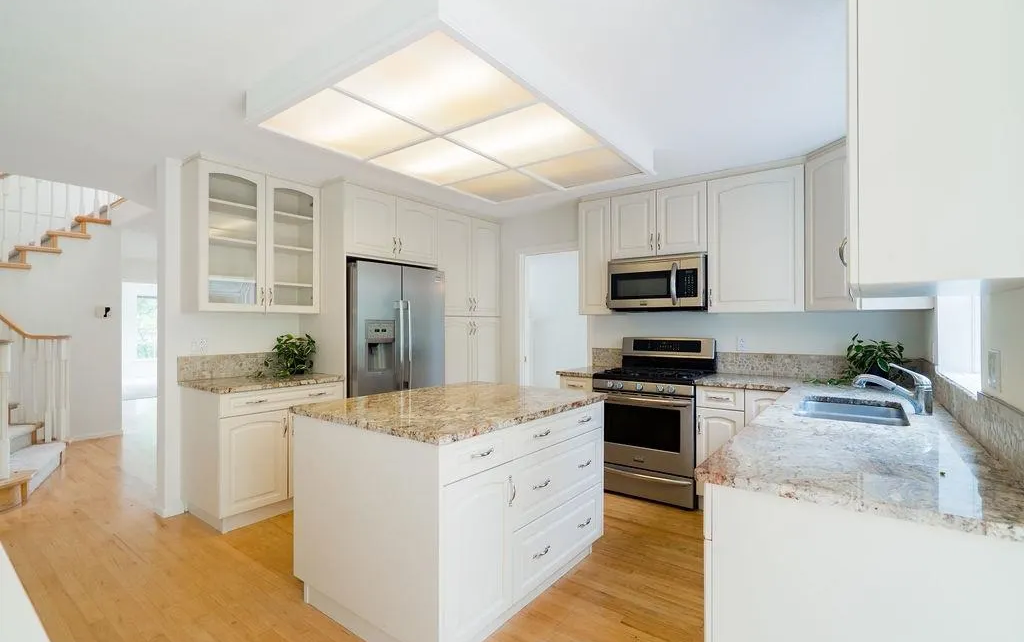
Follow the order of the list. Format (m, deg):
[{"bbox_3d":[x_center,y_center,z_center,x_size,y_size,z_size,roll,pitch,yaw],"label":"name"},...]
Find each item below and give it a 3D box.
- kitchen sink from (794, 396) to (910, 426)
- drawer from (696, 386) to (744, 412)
[{"bbox_3d":[1.592,0.529,2.129,0.410,0.200,0.703,0,-1,37],"label":"kitchen sink"},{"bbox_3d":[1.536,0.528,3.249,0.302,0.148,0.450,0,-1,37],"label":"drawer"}]

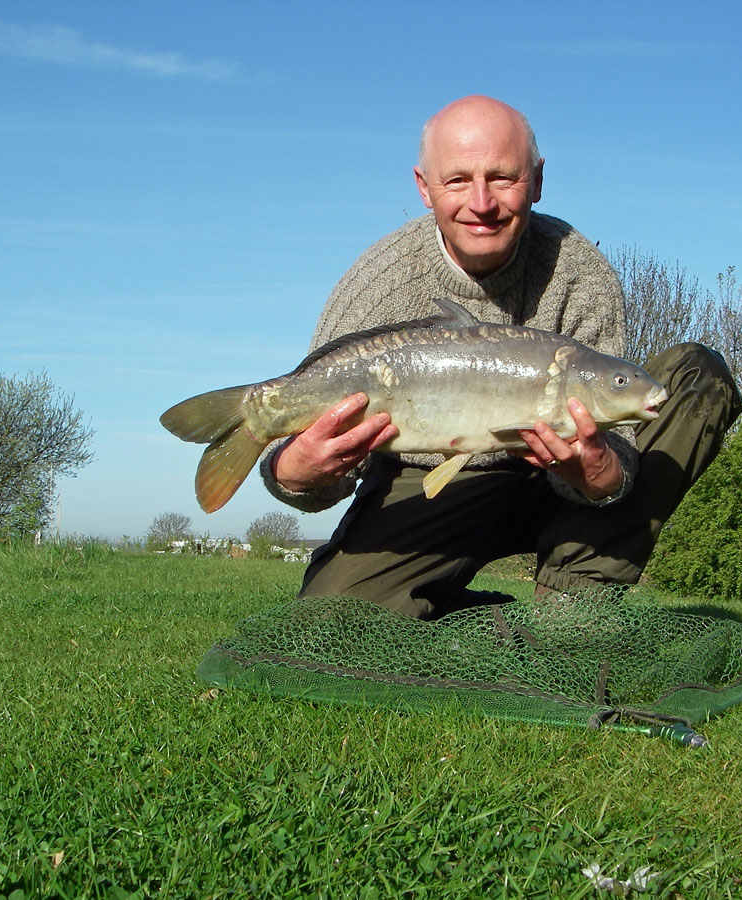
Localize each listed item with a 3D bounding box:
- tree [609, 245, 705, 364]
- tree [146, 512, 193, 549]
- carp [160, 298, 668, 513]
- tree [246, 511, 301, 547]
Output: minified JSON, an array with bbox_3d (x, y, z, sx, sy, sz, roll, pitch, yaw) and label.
[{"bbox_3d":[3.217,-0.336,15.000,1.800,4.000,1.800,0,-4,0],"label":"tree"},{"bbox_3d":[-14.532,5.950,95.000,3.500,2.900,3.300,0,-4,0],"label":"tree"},{"bbox_3d":[0.054,-0.057,1.660,0.640,0.260,0.130,-2,-4,2],"label":"carp"},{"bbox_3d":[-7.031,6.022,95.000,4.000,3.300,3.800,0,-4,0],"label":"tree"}]

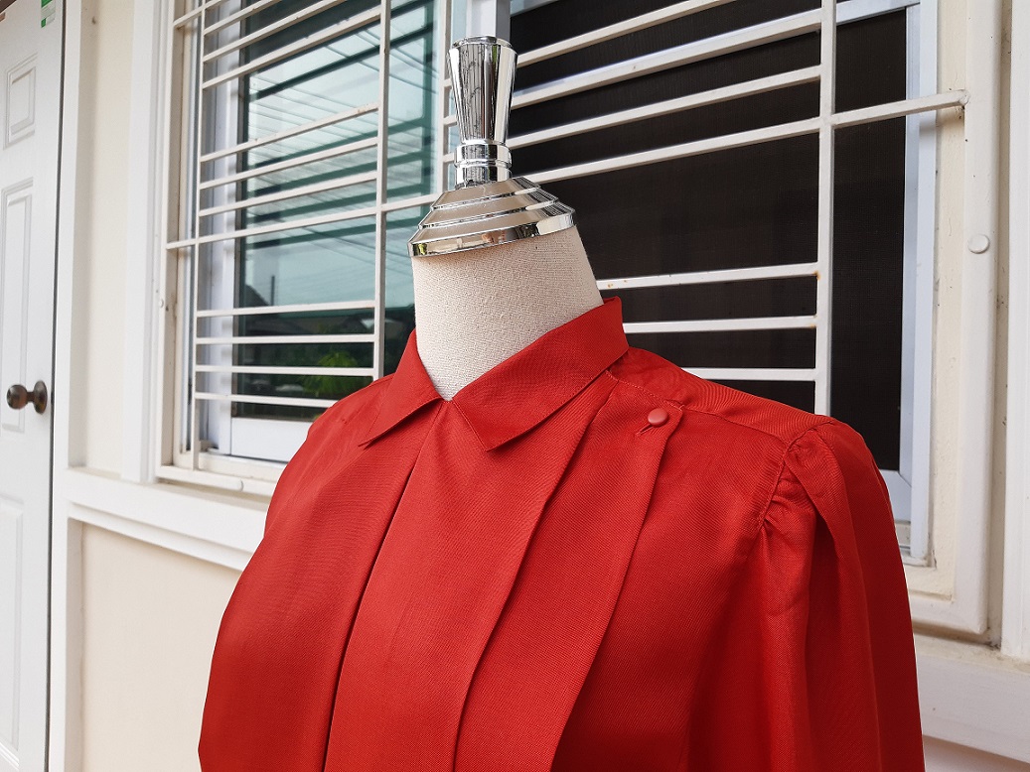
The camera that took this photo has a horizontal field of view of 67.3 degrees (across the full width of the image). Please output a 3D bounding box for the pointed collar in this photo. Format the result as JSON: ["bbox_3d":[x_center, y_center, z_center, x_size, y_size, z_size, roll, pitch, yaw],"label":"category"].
[{"bbox_3d":[-0.005,-0.013,0.497,0.153,0.098,0.160,1,0,33],"label":"pointed collar"}]

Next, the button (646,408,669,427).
[{"bbox_3d":[0.079,0.018,0.430,0.011,0.011,0.004,1,-33,26],"label":"button"}]

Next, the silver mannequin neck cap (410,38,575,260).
[{"bbox_3d":[-0.015,-0.150,0.497,0.107,0.145,0.107,1,0,0],"label":"silver mannequin neck cap"}]

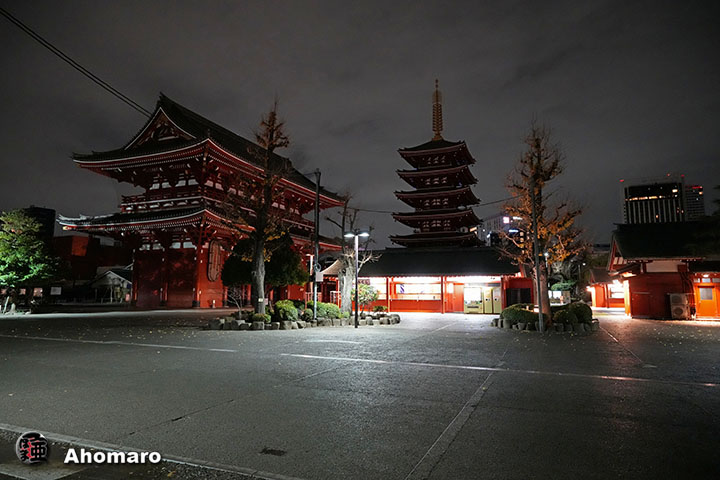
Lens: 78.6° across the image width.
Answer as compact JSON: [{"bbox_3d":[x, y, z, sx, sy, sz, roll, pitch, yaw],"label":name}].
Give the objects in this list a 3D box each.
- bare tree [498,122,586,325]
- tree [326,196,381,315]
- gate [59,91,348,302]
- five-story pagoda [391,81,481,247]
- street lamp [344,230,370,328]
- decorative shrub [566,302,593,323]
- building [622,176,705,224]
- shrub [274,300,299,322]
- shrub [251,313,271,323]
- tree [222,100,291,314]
[{"bbox_3d":[8.051,-0.830,19.424,3.880,9.050,3.880,-3,-7,24],"label":"bare tree"},{"bbox_3d":[-0.362,0.881,21.241,2.510,6.070,2.510,0,-7,0],"label":"tree"},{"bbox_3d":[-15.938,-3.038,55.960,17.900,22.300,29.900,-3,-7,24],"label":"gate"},{"bbox_3d":[18.535,-12.957,105.705,18.000,53.300,18.000,-3,-7,24],"label":"five-story pagoda"},{"bbox_3d":[-0.110,1.707,19.332,1.140,4.290,0.350,0,-7,0],"label":"street lamp"},{"bbox_3d":[9.312,3.143,18.658,1.100,0.980,1.100,-3,-7,24],"label":"decorative shrub"},{"bbox_3d":[256.225,-3.652,374.209,56.710,95.440,28.000,-3,-7,24],"label":"building"},{"bbox_3d":[-3.202,3.170,19.163,1.050,1.060,1.050,0,-7,0],"label":"shrub"},{"bbox_3d":[-4.261,3.388,18.836,0.860,0.560,0.860,-3,-7,24],"label":"shrub"},{"bbox_3d":[-4.826,-1.450,20.508,3.170,10.560,3.170,0,-7,0],"label":"tree"}]

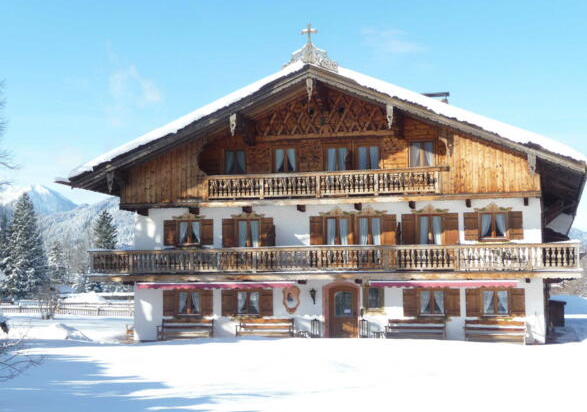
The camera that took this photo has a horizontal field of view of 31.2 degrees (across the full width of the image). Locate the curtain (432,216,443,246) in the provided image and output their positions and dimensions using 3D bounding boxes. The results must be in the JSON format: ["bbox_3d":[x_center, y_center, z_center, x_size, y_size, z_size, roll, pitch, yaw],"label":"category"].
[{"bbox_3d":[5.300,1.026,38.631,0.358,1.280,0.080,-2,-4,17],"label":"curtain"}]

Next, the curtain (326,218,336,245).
[{"bbox_3d":[1.407,1.271,39.118,0.345,1.628,0.070,-2,-5,16],"label":"curtain"}]

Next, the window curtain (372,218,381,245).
[{"bbox_3d":[3.041,1.249,38.655,0.322,1.623,0.070,-2,-5,16],"label":"window curtain"}]

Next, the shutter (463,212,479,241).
[{"bbox_3d":[6.367,0.724,37.597,0.546,0.985,0.050,-2,-5,16],"label":"shutter"}]

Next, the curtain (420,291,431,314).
[{"bbox_3d":[4.772,3.475,37.854,0.362,0.861,0.080,-2,-6,16],"label":"curtain"}]

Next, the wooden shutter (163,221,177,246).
[{"bbox_3d":[-4.867,1.082,41.510,0.534,1.003,0.060,-2,-4,17],"label":"wooden shutter"}]

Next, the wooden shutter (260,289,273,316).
[{"bbox_3d":[-1.011,3.724,40.191,0.503,0.998,0.060,-2,-4,17],"label":"wooden shutter"}]

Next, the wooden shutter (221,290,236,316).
[{"bbox_3d":[-2.490,3.769,40.635,0.576,1.001,0.060,-2,-4,17],"label":"wooden shutter"}]

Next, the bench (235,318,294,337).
[{"bbox_3d":[-1.023,4.529,38.028,2.034,0.850,0.580,-2,-5,15],"label":"bench"}]

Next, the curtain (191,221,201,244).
[{"bbox_3d":[-3.839,1.063,41.389,0.381,0.906,0.080,-2,-4,17],"label":"curtain"}]

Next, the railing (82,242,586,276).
[{"bbox_3d":[0.931,1.883,36.862,17.654,1.117,0.250,-2,-5,15],"label":"railing"}]

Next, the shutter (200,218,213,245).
[{"bbox_3d":[-3.321,0.996,40.328,0.486,0.988,0.050,-2,-5,16],"label":"shutter"}]

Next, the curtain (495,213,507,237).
[{"bbox_3d":[7.219,0.661,36.614,0.394,0.802,0.100,-2,-5,15],"label":"curtain"}]

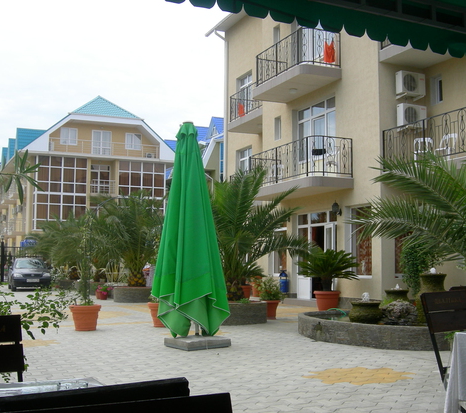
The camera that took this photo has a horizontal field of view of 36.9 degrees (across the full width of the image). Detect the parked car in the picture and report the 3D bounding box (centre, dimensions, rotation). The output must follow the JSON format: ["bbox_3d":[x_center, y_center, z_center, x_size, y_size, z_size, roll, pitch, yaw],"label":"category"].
[{"bbox_3d":[-8.962,2.976,30.963,1.710,1.420,4.100,2,-5,-19],"label":"parked car"}]

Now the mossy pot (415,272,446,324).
[{"bbox_3d":[3.091,1.433,10.800,0.550,0.800,0.550,1,-5,0],"label":"mossy pot"}]

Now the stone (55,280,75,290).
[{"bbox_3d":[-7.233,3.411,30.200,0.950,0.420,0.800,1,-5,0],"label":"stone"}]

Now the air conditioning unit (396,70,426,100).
[{"bbox_3d":[4.416,-3.030,17.362,0.750,0.550,0.260,3,-6,-23],"label":"air conditioning unit"}]

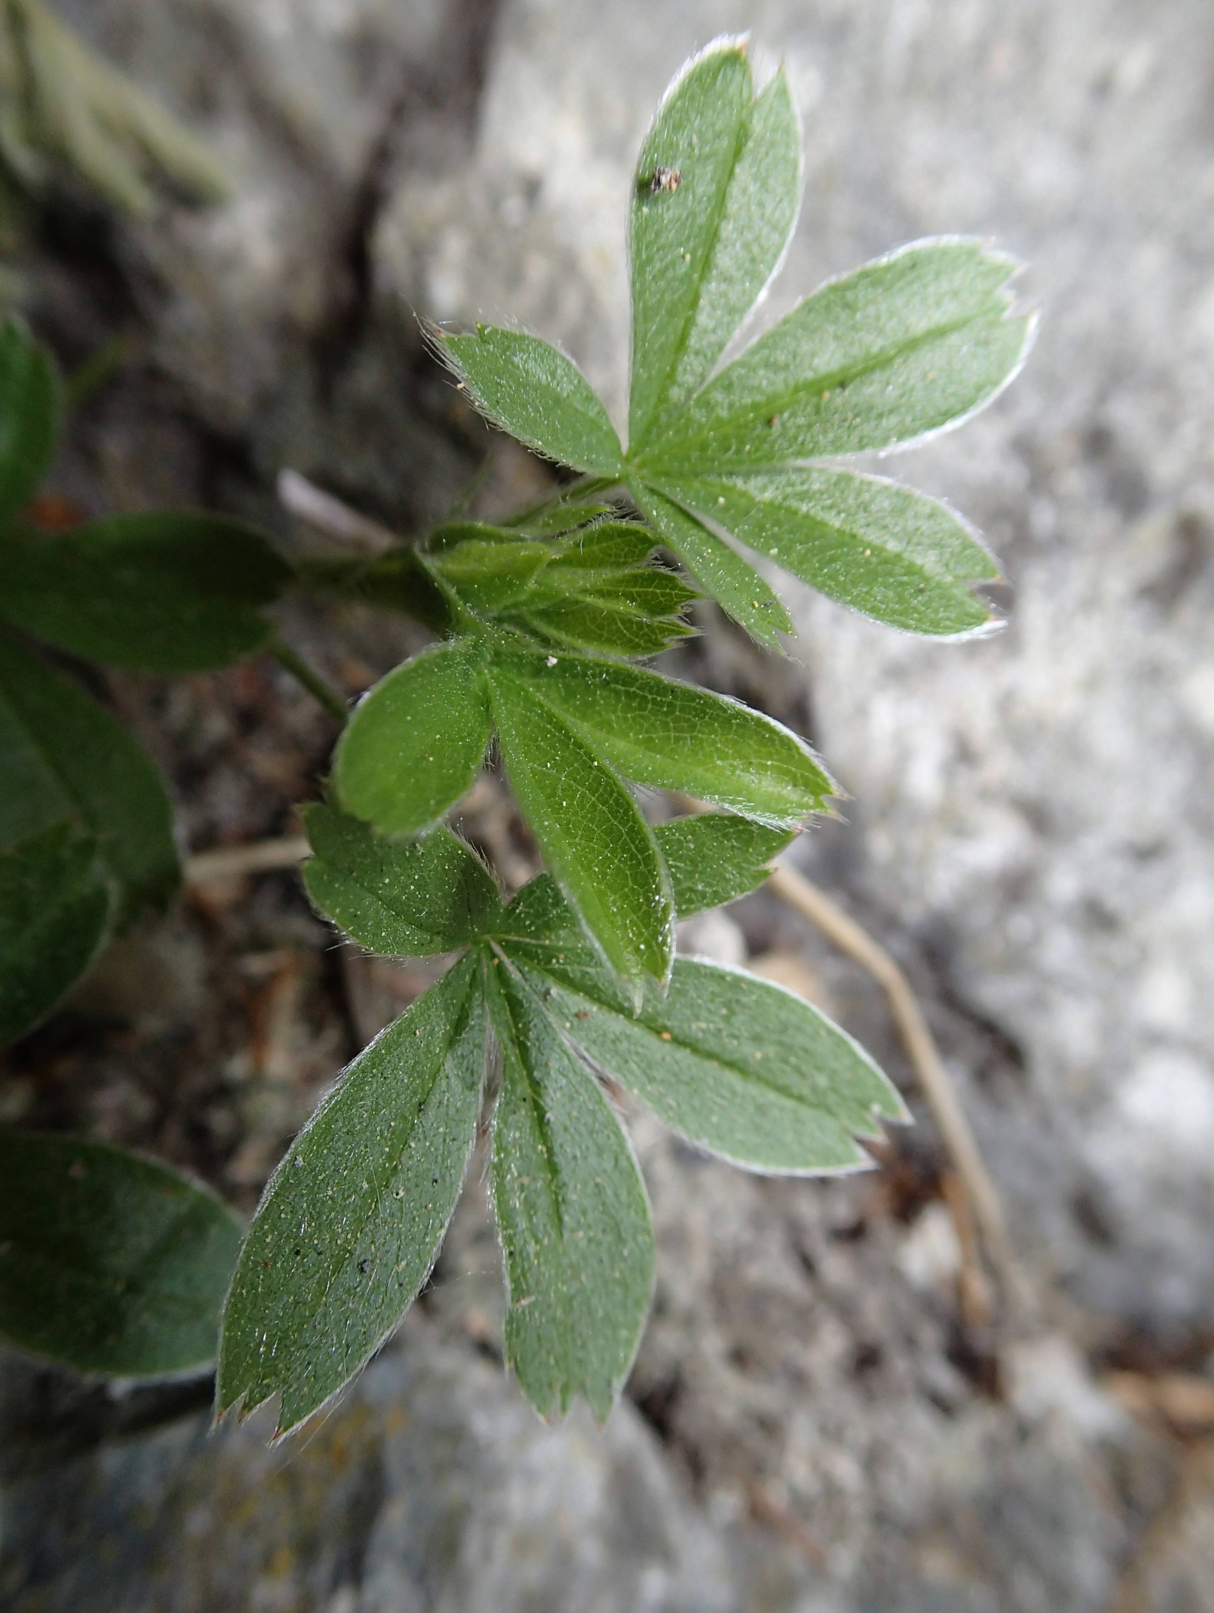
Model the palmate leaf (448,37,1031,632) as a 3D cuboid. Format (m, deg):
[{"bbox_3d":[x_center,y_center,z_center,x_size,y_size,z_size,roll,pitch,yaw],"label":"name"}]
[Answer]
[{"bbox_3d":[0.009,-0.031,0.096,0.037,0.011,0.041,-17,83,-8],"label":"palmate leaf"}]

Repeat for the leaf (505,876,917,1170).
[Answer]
[{"bbox_3d":[0.007,0.017,0.100,0.030,0.006,0.012,24,78,2],"label":"leaf"}]

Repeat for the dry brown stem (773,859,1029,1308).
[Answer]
[{"bbox_3d":[0.025,0.022,0.116,0.007,0.042,0.005,-29,20,3],"label":"dry brown stem"}]

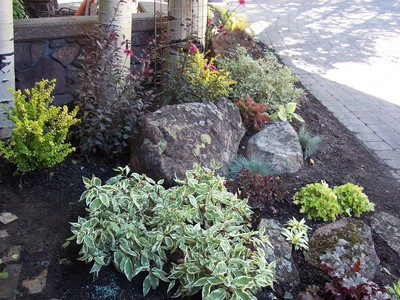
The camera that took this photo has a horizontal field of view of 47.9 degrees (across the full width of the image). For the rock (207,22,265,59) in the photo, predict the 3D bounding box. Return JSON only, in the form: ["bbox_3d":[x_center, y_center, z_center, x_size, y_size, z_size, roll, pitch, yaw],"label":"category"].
[{"bbox_3d":[0.502,-1.354,5.980,0.801,0.509,0.600,3,22,4],"label":"rock"}]

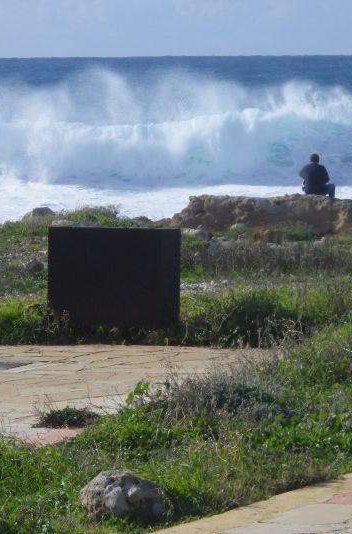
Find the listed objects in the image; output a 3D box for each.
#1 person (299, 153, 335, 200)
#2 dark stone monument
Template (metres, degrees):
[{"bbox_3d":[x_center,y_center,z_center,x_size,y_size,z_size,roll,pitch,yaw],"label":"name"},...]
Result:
[{"bbox_3d":[2.556,-1.586,52.500,0.620,0.980,0.750,0,4,7],"label":"person"},{"bbox_3d":[-0.414,0.086,19.450,0.775,0.712,0.500,1,4,12],"label":"dark stone monument"}]

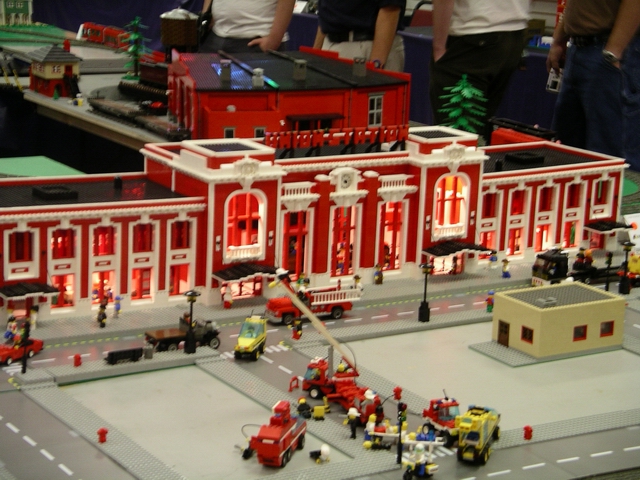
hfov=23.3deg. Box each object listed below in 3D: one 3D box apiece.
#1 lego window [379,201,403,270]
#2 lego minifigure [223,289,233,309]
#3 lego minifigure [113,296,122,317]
[{"bbox_3d":[0.149,-0.008,3.243,0.042,0.145,0.014,-6,16,-31],"label":"lego window"},{"bbox_3d":[-0.178,0.111,3.003,0.018,0.042,0.011,11,16,32],"label":"lego minifigure"},{"bbox_3d":[-0.377,0.124,2.889,0.013,0.040,0.017,-5,15,-32],"label":"lego minifigure"}]

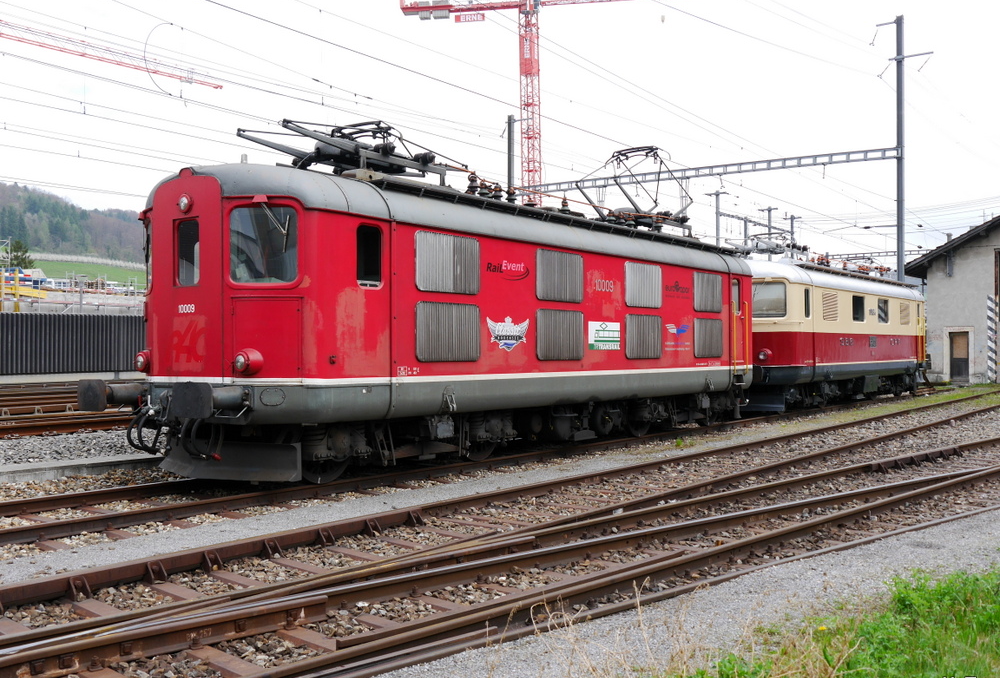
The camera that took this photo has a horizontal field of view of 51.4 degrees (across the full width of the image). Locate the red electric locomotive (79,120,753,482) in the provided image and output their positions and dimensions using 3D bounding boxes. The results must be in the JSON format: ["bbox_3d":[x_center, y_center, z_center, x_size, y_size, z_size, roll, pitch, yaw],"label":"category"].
[{"bbox_3d":[0.434,-0.689,17.058,2.950,4.850,14.750,0,0,35],"label":"red electric locomotive"}]

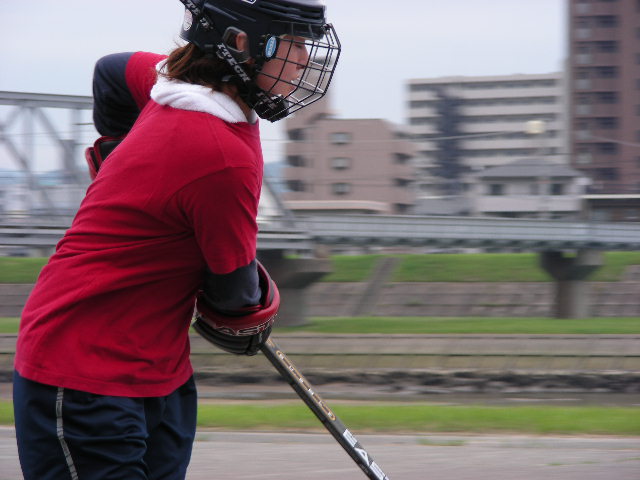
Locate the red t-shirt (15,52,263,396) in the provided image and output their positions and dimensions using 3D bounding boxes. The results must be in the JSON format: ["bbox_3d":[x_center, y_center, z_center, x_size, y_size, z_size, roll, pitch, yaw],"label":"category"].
[{"bbox_3d":[-0.327,-0.022,6.000,0.320,0.610,0.470,14,6,-17],"label":"red t-shirt"}]

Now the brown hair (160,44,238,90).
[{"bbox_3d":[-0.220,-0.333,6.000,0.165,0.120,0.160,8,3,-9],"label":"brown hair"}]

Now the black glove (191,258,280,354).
[{"bbox_3d":[-0.154,0.126,5.870,0.155,0.145,0.210,0,-24,6],"label":"black glove"}]

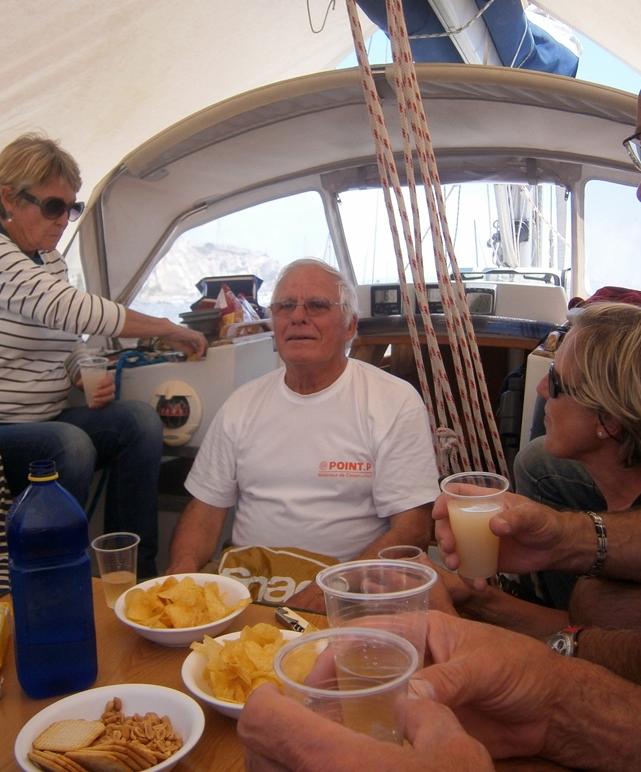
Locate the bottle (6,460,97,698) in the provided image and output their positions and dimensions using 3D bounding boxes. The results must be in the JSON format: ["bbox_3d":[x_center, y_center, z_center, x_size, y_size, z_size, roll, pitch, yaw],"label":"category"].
[{"bbox_3d":[-0.305,0.214,0.888,0.087,0.262,0.087,-3,9,-22],"label":"bottle"}]

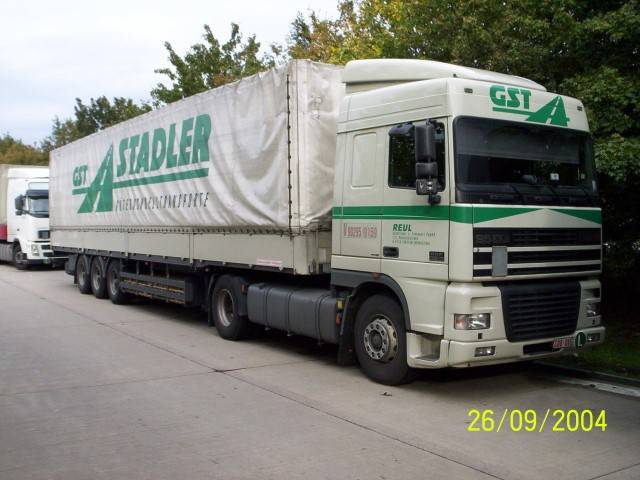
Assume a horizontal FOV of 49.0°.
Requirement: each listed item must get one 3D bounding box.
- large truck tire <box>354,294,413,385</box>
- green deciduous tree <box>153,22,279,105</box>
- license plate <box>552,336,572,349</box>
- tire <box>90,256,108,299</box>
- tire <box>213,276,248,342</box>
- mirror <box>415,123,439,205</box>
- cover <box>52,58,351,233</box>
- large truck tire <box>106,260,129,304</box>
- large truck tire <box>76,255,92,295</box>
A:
[{"bbox_3d":[0.820,1.142,8.148,0.315,1.034,1.034,-1,2,-34],"label":"large truck tire"},{"bbox_3d":[-3.623,-3.148,24.424,5.800,8.866,5.800,-1,2,-34],"label":"green deciduous tree"},{"bbox_3d":[2.683,1.133,7.770,0.340,0.115,0.015,-1,2,-34],"label":"license plate"},{"bbox_3d":[-5.309,0.945,17.301,0.385,1.040,1.040,-1,2,-34],"label":"tire"},{"bbox_3d":[-1.355,1.077,11.280,0.310,1.033,1.033,-1,2,-34],"label":"tire"},{"bbox_3d":[1.085,-0.744,6.961,0.240,0.790,0.140,-1,2,-34],"label":"mirror"},{"bbox_3d":[-3.066,-1.341,15.701,2.550,2.349,13.624,-1,2,-34],"label":"cover"},{"bbox_3d":[-4.579,0.968,16.211,0.385,1.040,1.040,-1,2,-34],"label":"large truck tire"},{"bbox_3d":[-6.040,0.922,18.391,0.385,1.040,1.040,-1,2,-34],"label":"large truck tire"}]

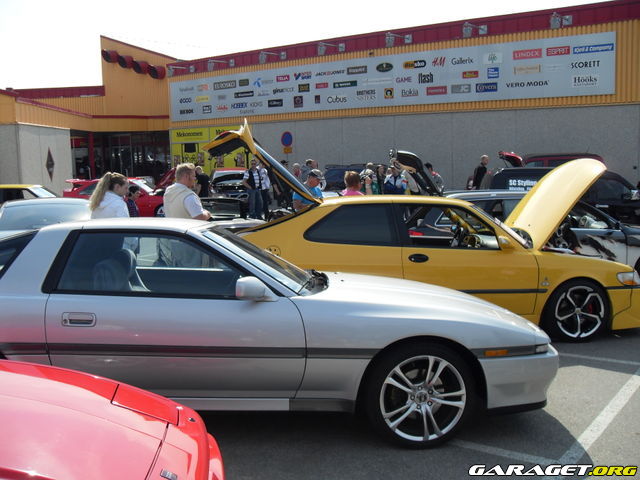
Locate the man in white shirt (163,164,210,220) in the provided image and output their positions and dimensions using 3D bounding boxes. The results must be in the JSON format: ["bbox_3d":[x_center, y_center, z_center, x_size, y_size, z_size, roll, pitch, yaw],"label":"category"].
[{"bbox_3d":[-1.390,0.051,6.612,0.420,1.710,0.500,-5,8,-28],"label":"man in white shirt"}]

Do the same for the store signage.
[{"bbox_3d":[0.830,-5.857,24.124,19.435,1.791,0.080,5,9,36],"label":"store signage"}]

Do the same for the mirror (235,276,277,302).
[{"bbox_3d":[-0.385,0.293,3.720,0.230,0.140,0.200,0,8,4],"label":"mirror"}]

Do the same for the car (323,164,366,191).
[{"bbox_3d":[2.119,-1.344,18.103,4.400,1.620,1.800,2,8,25],"label":"car"}]

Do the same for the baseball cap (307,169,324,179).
[{"bbox_3d":[-0.068,-0.907,8.600,0.270,0.140,0.180,19,12,12],"label":"baseball cap"}]

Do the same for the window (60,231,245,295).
[{"bbox_3d":[-0.945,0.137,3.579,1.079,0.358,0.070,-1,-17,2],"label":"window"}]

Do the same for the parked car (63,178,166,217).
[{"bbox_3d":[-5.427,-1.172,18.653,4.200,1.420,1.740,1,7,12],"label":"parked car"}]

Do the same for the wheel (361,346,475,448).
[{"bbox_3d":[0.571,0.875,3.629,0.625,0.625,0.220,-1,7,-3],"label":"wheel"}]

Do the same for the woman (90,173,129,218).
[{"bbox_3d":[-2.092,0.127,6.355,0.380,1.610,0.460,-3,8,-20],"label":"woman"}]

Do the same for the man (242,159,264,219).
[{"bbox_3d":[-1.660,-1.173,15.914,0.540,1.740,0.360,-5,9,-32],"label":"man"}]

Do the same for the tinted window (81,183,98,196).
[{"bbox_3d":[-6.599,-1.473,18.154,0.750,0.400,0.080,1,-13,12],"label":"tinted window"}]

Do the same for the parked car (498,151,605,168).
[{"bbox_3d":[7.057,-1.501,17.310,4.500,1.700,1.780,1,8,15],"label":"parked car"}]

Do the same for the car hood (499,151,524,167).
[{"bbox_3d":[4.783,-1.998,15.700,0.800,0.500,1.200,2,8,20],"label":"car hood"}]

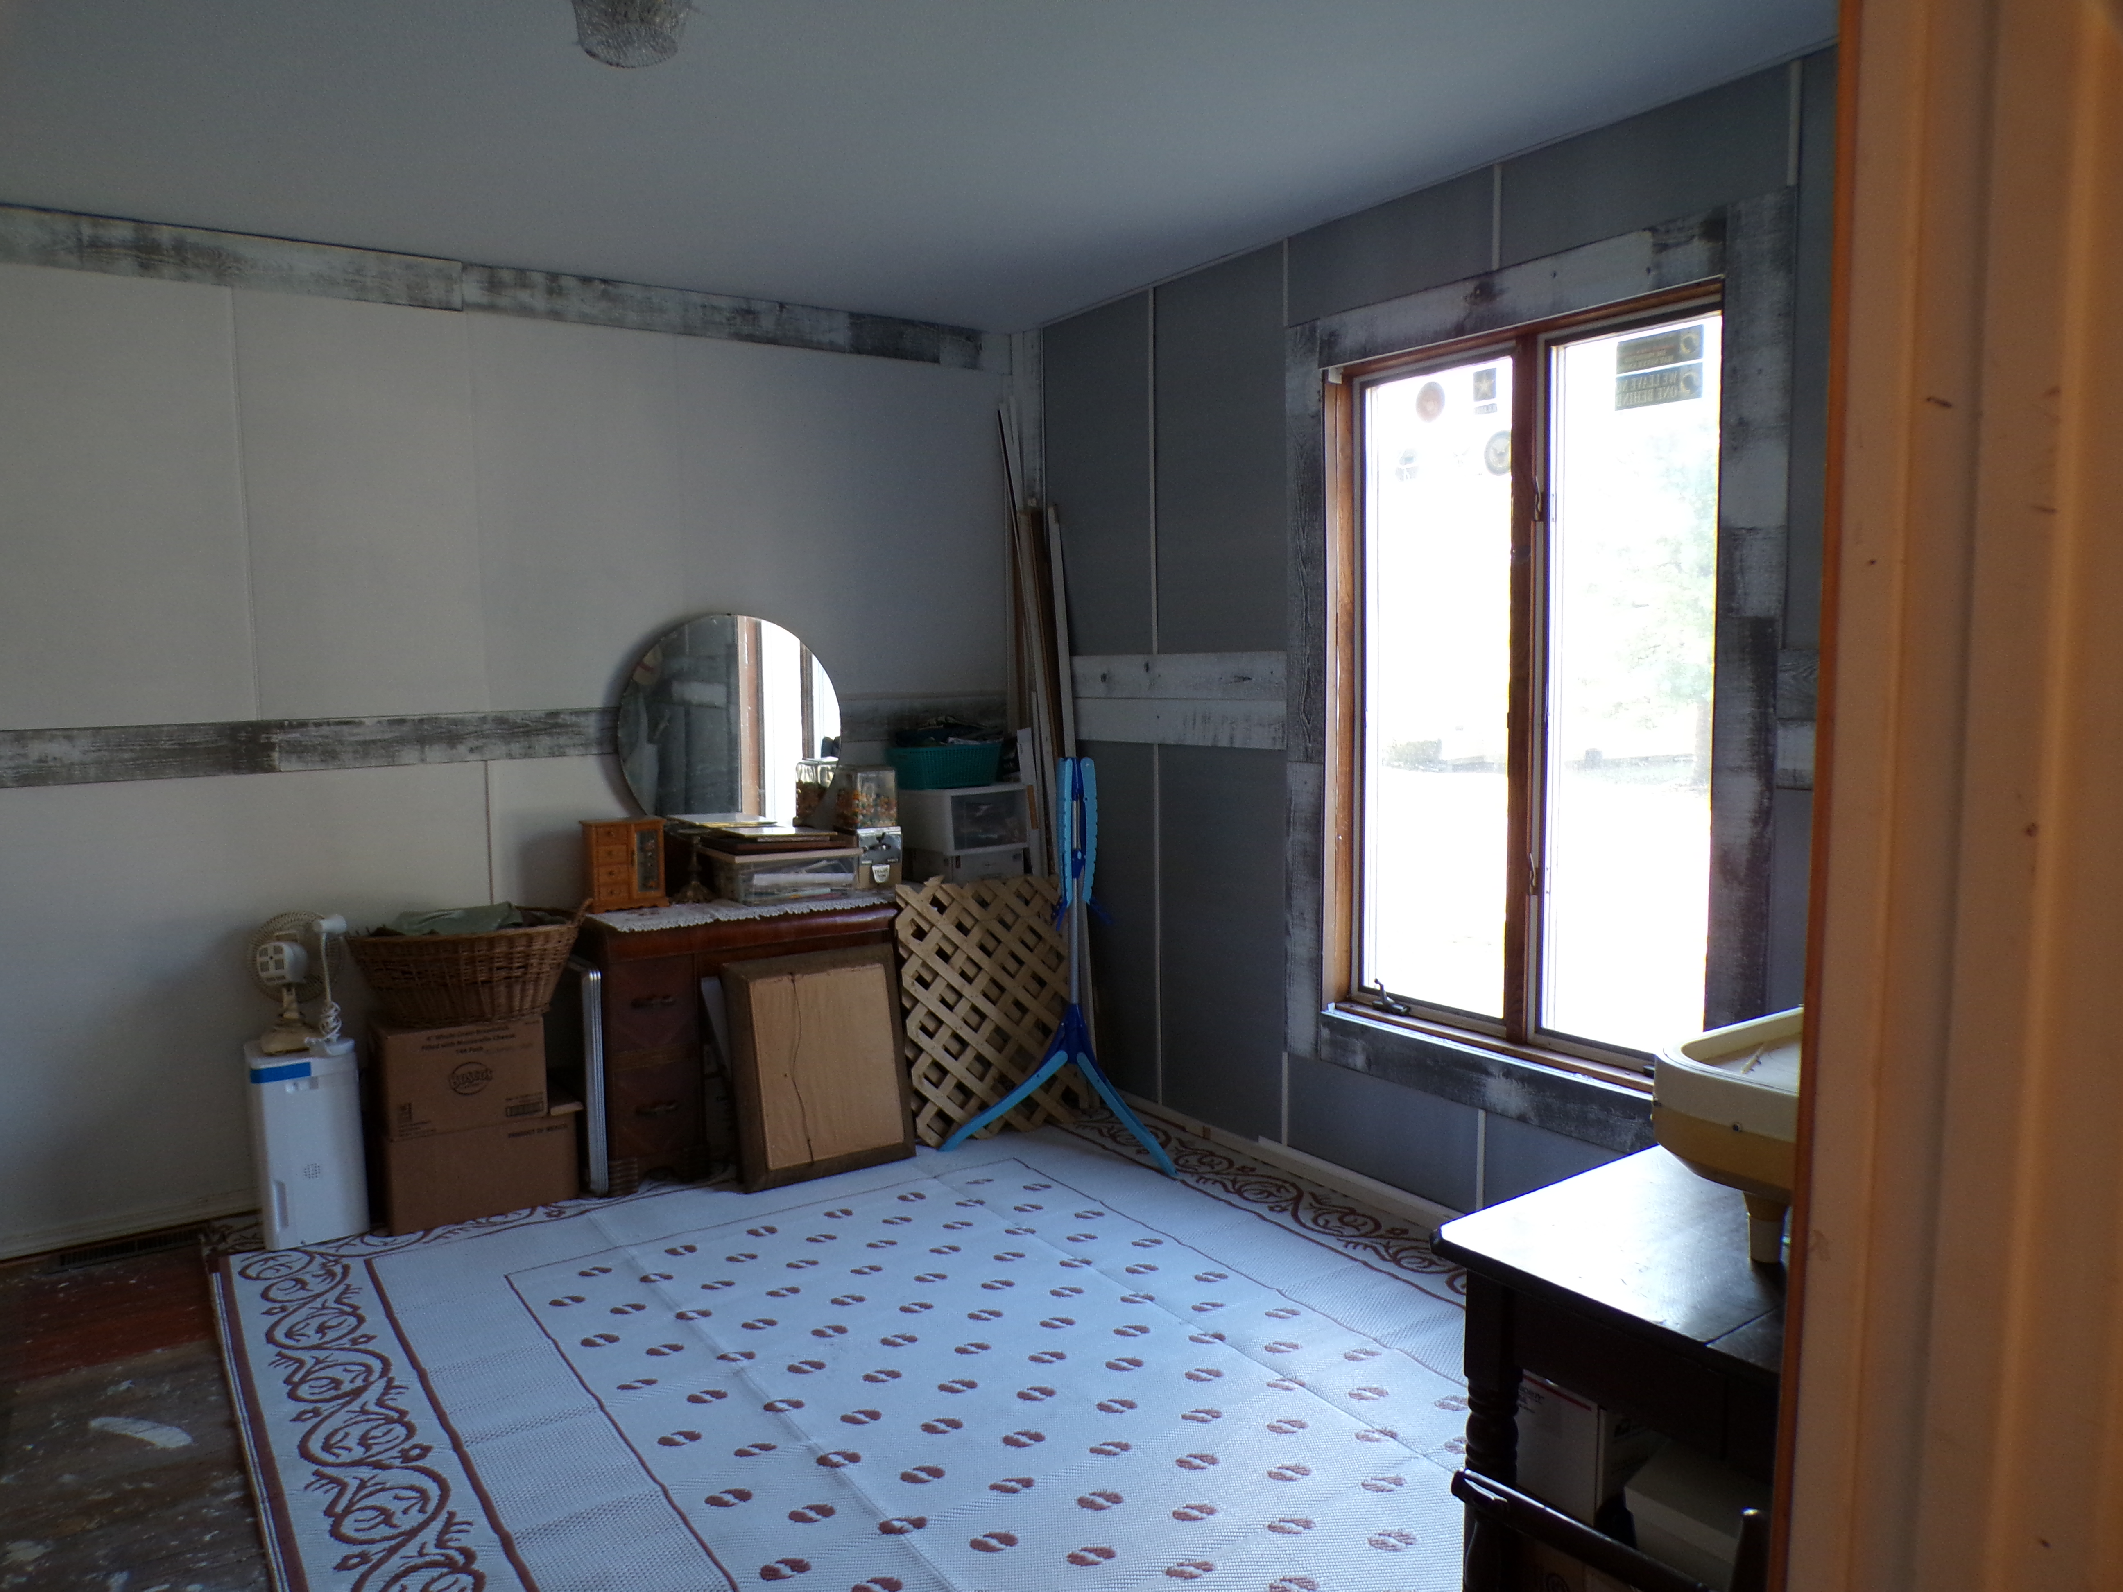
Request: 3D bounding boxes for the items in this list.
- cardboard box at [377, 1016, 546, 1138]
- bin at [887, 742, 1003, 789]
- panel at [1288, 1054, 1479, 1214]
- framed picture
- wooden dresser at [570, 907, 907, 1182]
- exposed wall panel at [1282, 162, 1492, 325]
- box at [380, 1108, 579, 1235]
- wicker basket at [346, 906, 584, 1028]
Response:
[{"bbox_3d":[-1.573,0.708,3.838,0.366,0.275,0.264,-4,6,-34],"label":"cardboard box"},{"bbox_3d":[-0.361,-0.103,4.716,0.313,0.131,0.257,-4,6,-34],"label":"bin"},{"bbox_3d":[0.822,0.854,3.814,0.020,0.239,0.674,-4,6,-34],"label":"panel"},{"bbox_3d":[-0.674,0.746,4.099,0.500,0.602,0.060,-4,-4,-34],"label":"framed picture"},{"bbox_3d":[-0.895,0.662,4.327,0.999,0.713,0.375,-4,6,-34],"label":"wooden dresser"},{"bbox_3d":[0.796,-1.340,3.614,0.020,0.211,0.684,-4,6,-34],"label":"exposed wall panel"},{"bbox_3d":[-1.557,0.955,3.890,0.445,0.225,0.299,-4,6,-34],"label":"box"},{"bbox_3d":[-1.536,0.440,3.811,0.566,0.259,0.327,-4,6,-34],"label":"wicker basket"}]

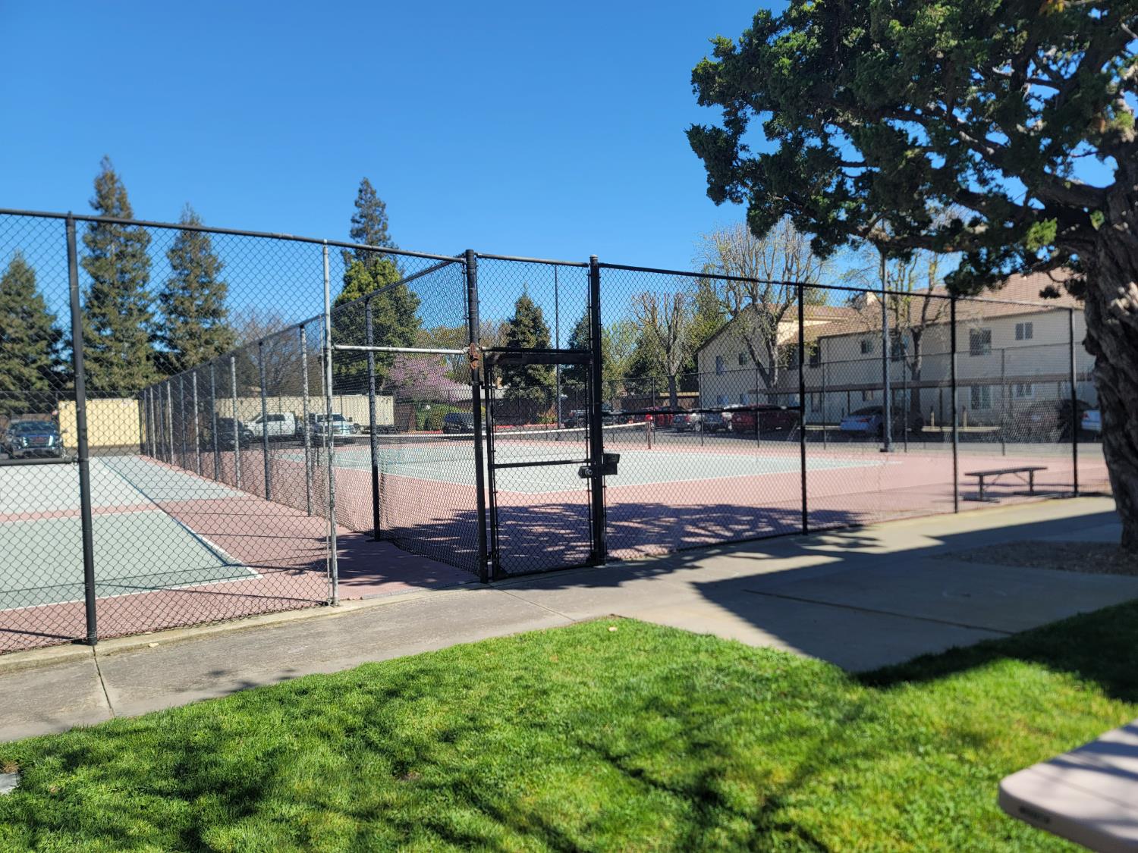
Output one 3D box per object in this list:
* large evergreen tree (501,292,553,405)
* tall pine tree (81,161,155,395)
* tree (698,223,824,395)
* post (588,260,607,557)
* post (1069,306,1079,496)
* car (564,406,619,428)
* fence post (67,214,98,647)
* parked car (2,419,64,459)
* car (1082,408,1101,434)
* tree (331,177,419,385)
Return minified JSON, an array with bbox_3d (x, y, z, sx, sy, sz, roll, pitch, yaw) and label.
[{"bbox_3d":[-4.680,-7.649,91.887,5.800,15.200,5.800,-1,1,0],"label":"large evergreen tree"},{"bbox_3d":[-38.069,-10.781,68.805,5.900,24.000,5.900,-2,1,-32],"label":"tall pine tree"},{"bbox_3d":[12.582,-6.778,54.375,8.600,14.000,8.600,-2,1,-32],"label":"tree"},{"bbox_3d":[0.273,-0.156,8.294,0.085,3.120,0.085,-2,1,-32],"label":"post"},{"bbox_3d":[8.070,-0.410,13.137,0.060,3.030,0.060,-2,1,-32],"label":"post"},{"bbox_3d":[2.033,-0.639,66.488,5.100,1.850,1.920,-2,1,-32],"label":"car"},{"bbox_3d":[-3.448,0.024,5.837,0.070,3.050,0.070,-2,1,-32],"label":"fence post"},{"bbox_3d":[-26.137,0.523,40.508,2.050,1.860,5.400,-2,1,-32],"label":"parked car"},{"bbox_3d":[21.972,-0.341,31.688,4.700,1.460,1.830,-2,1,-32],"label":"car"},{"bbox_3d":[-19.706,-12.016,81.779,8.700,25.200,8.700,-2,1,-32],"label":"tree"}]

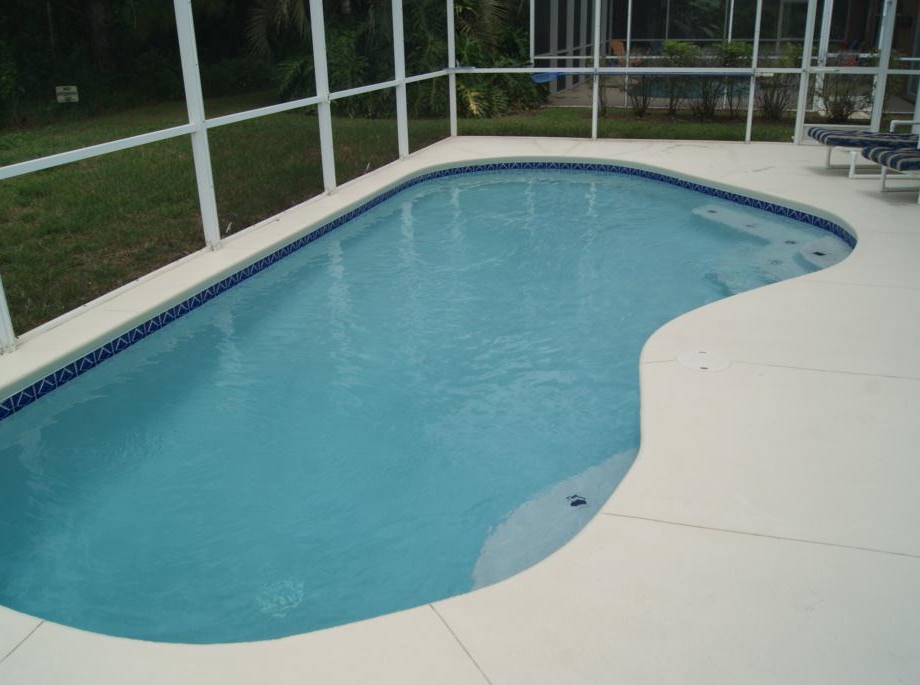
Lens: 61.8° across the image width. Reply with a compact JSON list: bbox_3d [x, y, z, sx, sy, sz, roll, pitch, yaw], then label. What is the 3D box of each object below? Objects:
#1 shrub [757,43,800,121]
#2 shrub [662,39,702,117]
[{"bbox_3d":[5.512,-4.517,13.303,0.780,1.265,0.780,6,24,16],"label":"shrub"},{"bbox_3d":[4.077,-4.838,14.086,0.720,1.305,0.720,6,24,16],"label":"shrub"}]

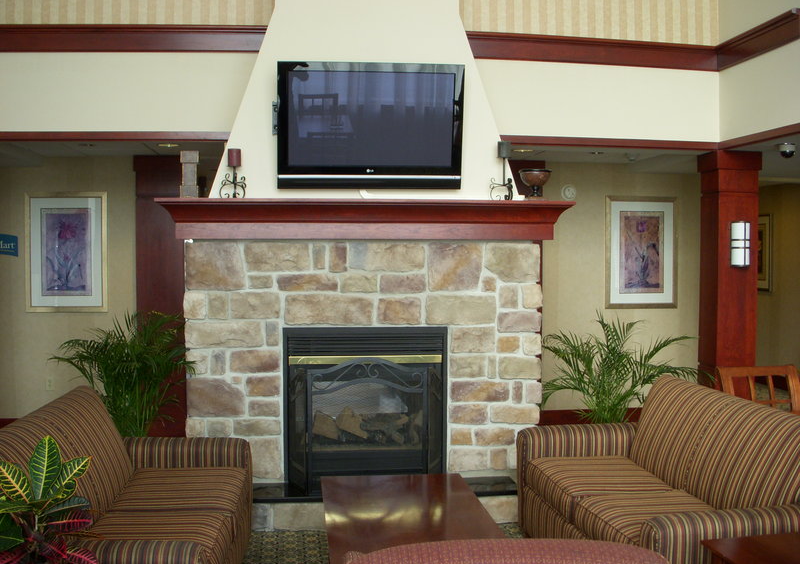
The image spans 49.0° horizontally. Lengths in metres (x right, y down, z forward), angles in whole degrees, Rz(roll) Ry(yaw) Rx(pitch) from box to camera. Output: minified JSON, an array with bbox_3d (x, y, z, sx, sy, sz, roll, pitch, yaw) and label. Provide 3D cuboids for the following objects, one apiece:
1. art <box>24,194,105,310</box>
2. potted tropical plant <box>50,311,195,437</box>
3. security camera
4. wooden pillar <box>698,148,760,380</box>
[{"bbox_3d":[-2.866,-0.251,7.537,0.679,1.025,0.045,0,2,-7],"label":"art"},{"bbox_3d":[-1.751,0.806,5.561,0.828,1.253,0.783,0,2,-7],"label":"potted tropical plant"},{"bbox_3d":[2.832,-0.964,6.435,0.136,0.113,0.136,0,2,-7],"label":"security camera"},{"bbox_3d":[2.645,0.176,7.097,0.355,2.420,0.355,0,2,-7],"label":"wooden pillar"}]

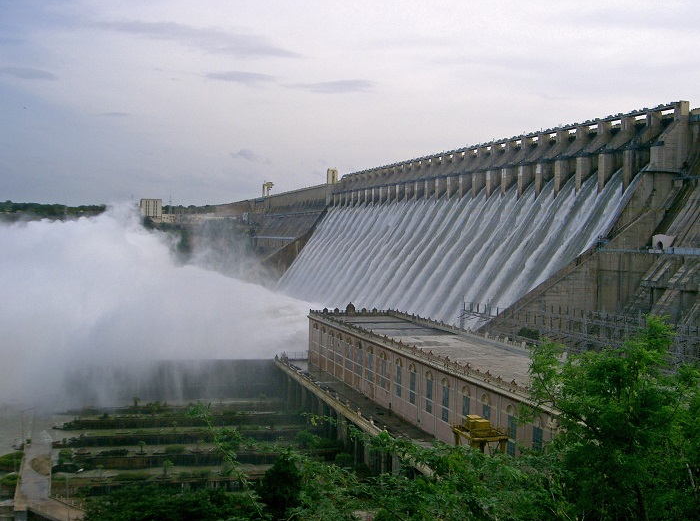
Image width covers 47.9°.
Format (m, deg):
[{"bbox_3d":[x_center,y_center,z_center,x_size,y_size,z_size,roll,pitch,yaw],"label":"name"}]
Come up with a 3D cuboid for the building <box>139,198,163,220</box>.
[{"bbox_3d":[-270.450,-68.309,1073.303,27.200,29.300,28.000,1,2,-18],"label":"building"}]

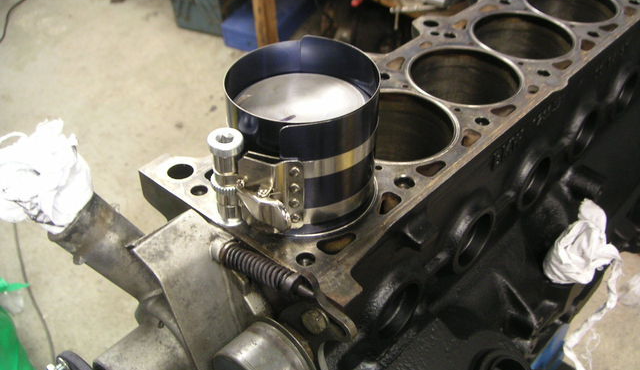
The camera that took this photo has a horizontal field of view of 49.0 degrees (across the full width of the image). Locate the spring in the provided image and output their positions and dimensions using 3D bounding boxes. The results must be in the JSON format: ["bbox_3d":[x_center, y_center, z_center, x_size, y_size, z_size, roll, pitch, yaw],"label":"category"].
[{"bbox_3d":[-0.034,0.045,0.381,0.048,0.013,0.013,18,43,25],"label":"spring"}]

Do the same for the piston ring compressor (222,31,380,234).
[{"bbox_3d":[-0.011,-0.026,0.400,0.086,0.078,0.096,15,42,18],"label":"piston ring compressor"}]

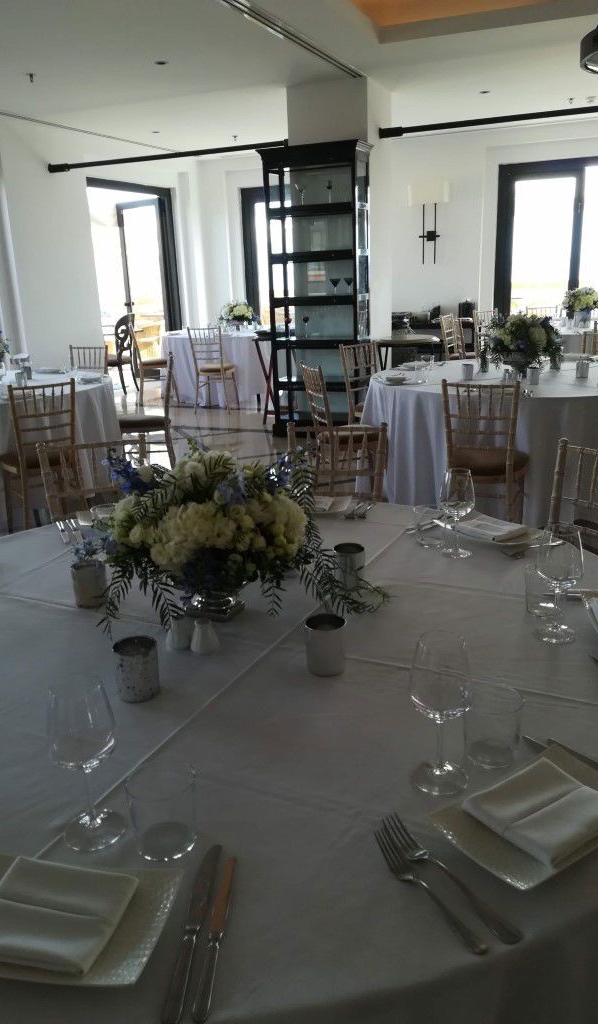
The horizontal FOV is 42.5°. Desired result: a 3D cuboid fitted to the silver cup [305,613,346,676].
[{"bbox_3d":[0.049,0.240,1.388,0.071,0.092,0.071,-2,17,1],"label":"silver cup"}]

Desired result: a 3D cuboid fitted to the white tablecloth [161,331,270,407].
[{"bbox_3d":[-0.742,-1.823,9.414,1.780,0.750,1.780,-2,18,1],"label":"white tablecloth"}]

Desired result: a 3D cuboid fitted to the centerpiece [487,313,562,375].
[{"bbox_3d":[1.446,-1.074,4.908,0.475,0.385,0.450,-2,17,0],"label":"centerpiece"}]

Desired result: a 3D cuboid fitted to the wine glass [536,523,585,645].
[{"bbox_3d":[0.496,0.137,1.466,0.084,0.217,0.084,6,19,23],"label":"wine glass"}]

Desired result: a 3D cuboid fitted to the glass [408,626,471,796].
[{"bbox_3d":[0.195,0.276,1.067,0.085,0.217,0.085,6,19,23],"label":"glass"}]

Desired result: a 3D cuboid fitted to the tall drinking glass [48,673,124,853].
[{"bbox_3d":[-0.271,0.317,0.976,0.084,0.212,0.084,-2,17,0],"label":"tall drinking glass"}]

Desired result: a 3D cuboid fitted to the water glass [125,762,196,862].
[{"bbox_3d":[-0.171,0.378,0.974,0.085,0.090,0.085,-2,17,0],"label":"water glass"}]

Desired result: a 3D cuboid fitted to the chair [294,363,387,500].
[{"bbox_3d":[0.265,-0.464,4.745,0.430,0.920,0.410,-7,18,-16],"label":"chair"}]

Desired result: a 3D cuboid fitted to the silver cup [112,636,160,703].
[{"bbox_3d":[-0.281,0.272,1.332,0.072,0.089,0.072,-2,17,0],"label":"silver cup"}]

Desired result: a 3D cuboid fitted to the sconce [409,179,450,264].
[{"bbox_3d":[1.669,-3.714,9.897,0.523,1.009,0.160,5,19,22],"label":"sconce"}]

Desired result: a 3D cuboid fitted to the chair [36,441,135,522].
[{"bbox_3d":[-0.659,0.214,2.721,0.400,0.900,0.430,-8,18,-18],"label":"chair"}]

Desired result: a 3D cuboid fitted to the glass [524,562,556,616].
[{"bbox_3d":[0.508,0.161,1.584,0.084,0.090,0.084,-2,17,0],"label":"glass"}]

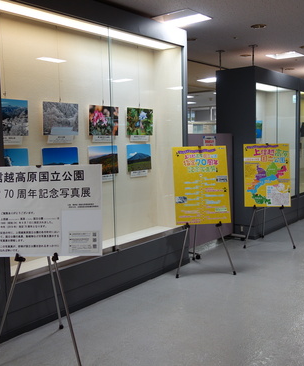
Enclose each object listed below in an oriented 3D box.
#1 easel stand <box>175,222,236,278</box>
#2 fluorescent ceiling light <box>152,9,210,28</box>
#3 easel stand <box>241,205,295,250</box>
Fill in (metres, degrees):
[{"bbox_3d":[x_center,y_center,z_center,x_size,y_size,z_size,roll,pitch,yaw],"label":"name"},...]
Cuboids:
[{"bbox_3d":[0.527,0.257,4.698,0.626,1.380,0.657,-2,6,-5],"label":"easel stand"},{"bbox_3d":[0.309,-1.714,4.348,0.455,0.090,0.465,4,7,39],"label":"fluorescent ceiling light"},{"bbox_3d":[1.532,0.130,5.752,0.652,1.380,0.627,-1,6,4],"label":"easel stand"}]

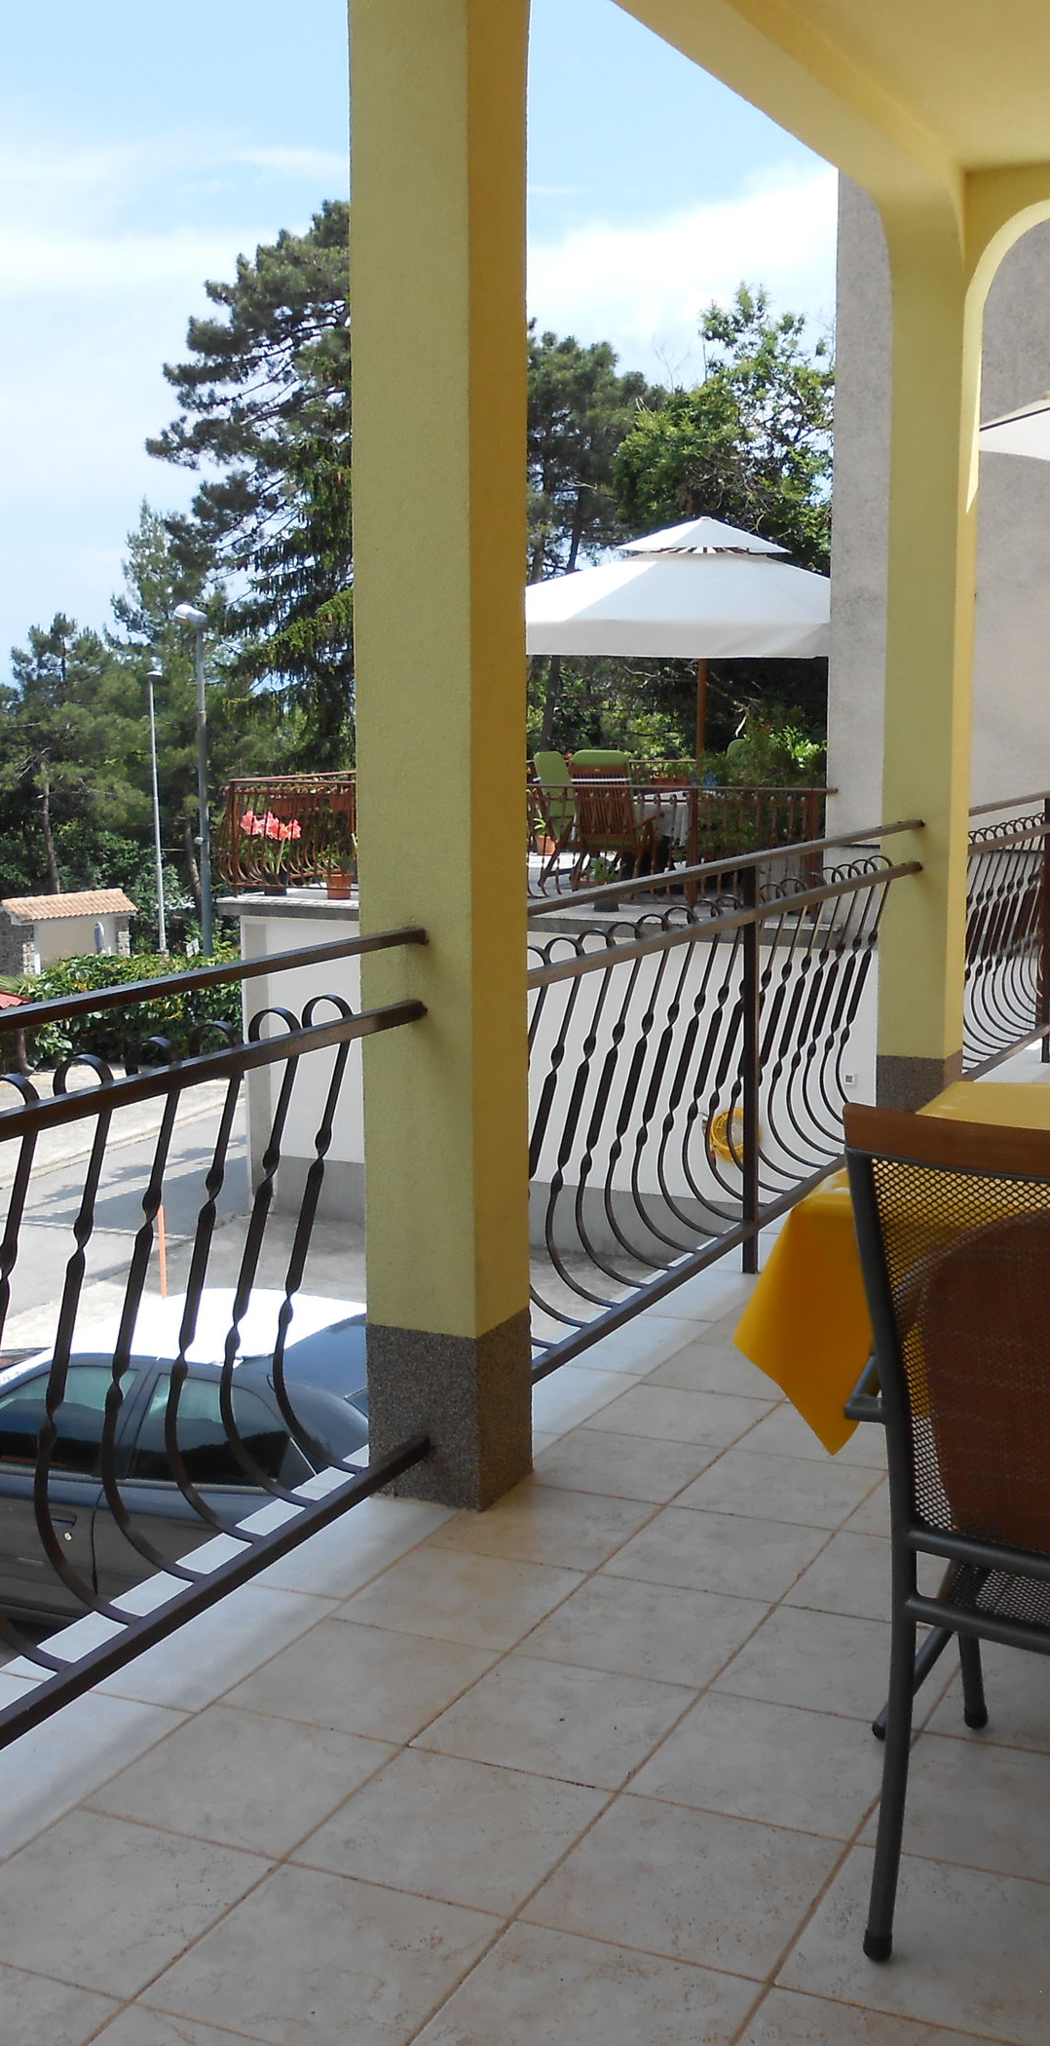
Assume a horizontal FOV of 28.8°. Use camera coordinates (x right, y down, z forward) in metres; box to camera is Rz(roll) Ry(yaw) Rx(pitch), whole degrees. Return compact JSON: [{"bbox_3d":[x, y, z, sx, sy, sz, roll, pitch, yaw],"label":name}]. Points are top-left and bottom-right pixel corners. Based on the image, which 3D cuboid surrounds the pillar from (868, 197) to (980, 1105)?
[{"bbox_3d":[1.262,-1.027,6.362,0.235,2.850,0.210,4,10,25],"label":"pillar"}]

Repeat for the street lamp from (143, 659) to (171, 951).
[{"bbox_3d":[-8.041,-4.611,44.815,0.280,6.500,0.650,-3,9,-17],"label":"street lamp"}]

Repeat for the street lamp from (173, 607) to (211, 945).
[{"bbox_3d":[-5.361,-3.893,33.798,0.650,6.200,0.250,-2,9,-12],"label":"street lamp"}]

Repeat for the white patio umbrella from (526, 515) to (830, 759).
[{"bbox_3d":[1.433,-2.619,16.697,3.900,3.050,3.900,4,10,25],"label":"white patio umbrella"}]

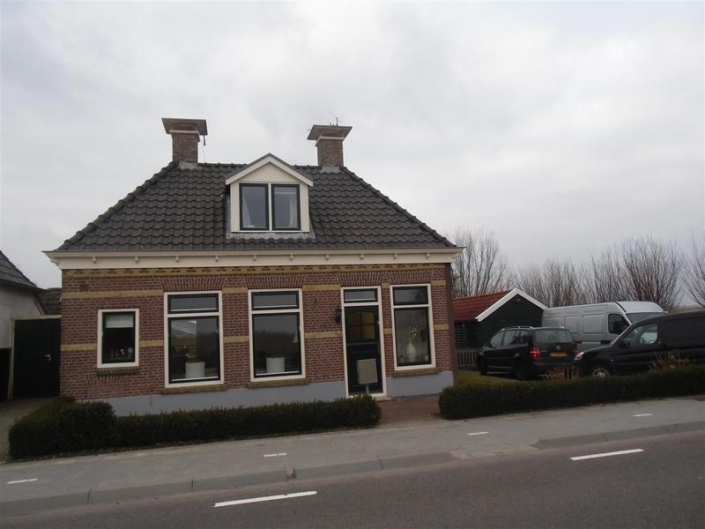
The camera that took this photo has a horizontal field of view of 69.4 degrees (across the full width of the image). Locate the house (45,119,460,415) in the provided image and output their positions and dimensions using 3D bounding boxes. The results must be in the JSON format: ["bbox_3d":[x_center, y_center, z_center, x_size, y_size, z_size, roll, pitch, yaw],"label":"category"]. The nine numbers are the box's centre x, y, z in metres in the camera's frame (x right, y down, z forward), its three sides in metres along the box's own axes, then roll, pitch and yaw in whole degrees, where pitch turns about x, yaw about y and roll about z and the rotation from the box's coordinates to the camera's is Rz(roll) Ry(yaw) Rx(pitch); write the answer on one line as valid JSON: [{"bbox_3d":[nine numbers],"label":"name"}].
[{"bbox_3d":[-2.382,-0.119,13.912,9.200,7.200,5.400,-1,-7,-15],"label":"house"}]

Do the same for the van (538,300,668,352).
[{"bbox_3d":[9.221,2.476,17.607,2.000,2.400,5.350,-1,-7,-15],"label":"van"}]

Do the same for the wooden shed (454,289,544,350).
[{"bbox_3d":[6.355,2.995,24.602,4.000,3.250,6.200,-1,-7,-15],"label":"wooden shed"}]

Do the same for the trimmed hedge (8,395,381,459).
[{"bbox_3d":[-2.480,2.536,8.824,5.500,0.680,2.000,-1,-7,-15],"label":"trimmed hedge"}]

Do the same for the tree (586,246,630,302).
[{"bbox_3d":[14.359,1.815,28.088,2.800,5.680,2.660,-1,-7,-15],"label":"tree"}]

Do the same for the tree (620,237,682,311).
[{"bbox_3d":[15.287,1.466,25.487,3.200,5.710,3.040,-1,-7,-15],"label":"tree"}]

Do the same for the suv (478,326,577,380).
[{"bbox_3d":[5.918,3.062,17.819,1.820,1.660,4.400,-1,-6,-12],"label":"suv"}]

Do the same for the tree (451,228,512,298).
[{"bbox_3d":[7.978,1.486,31.083,4.000,7.600,3.800,-1,-7,-15],"label":"tree"}]

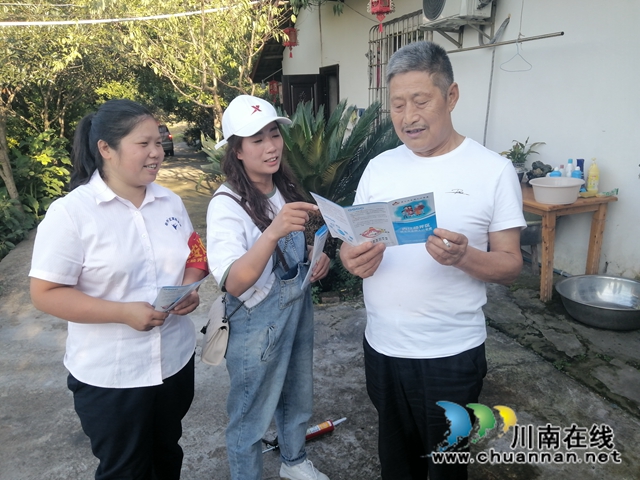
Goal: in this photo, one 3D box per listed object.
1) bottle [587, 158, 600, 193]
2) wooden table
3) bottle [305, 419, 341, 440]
[{"bbox_3d":[2.144,-0.484,3.884,0.087,0.285,0.065,7,18,28],"label":"bottle"},{"bbox_3d":[1.768,-0.065,4.322,0.665,0.737,1.150,-8,17,-21],"label":"wooden table"},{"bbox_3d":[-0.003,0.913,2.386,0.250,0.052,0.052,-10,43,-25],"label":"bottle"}]

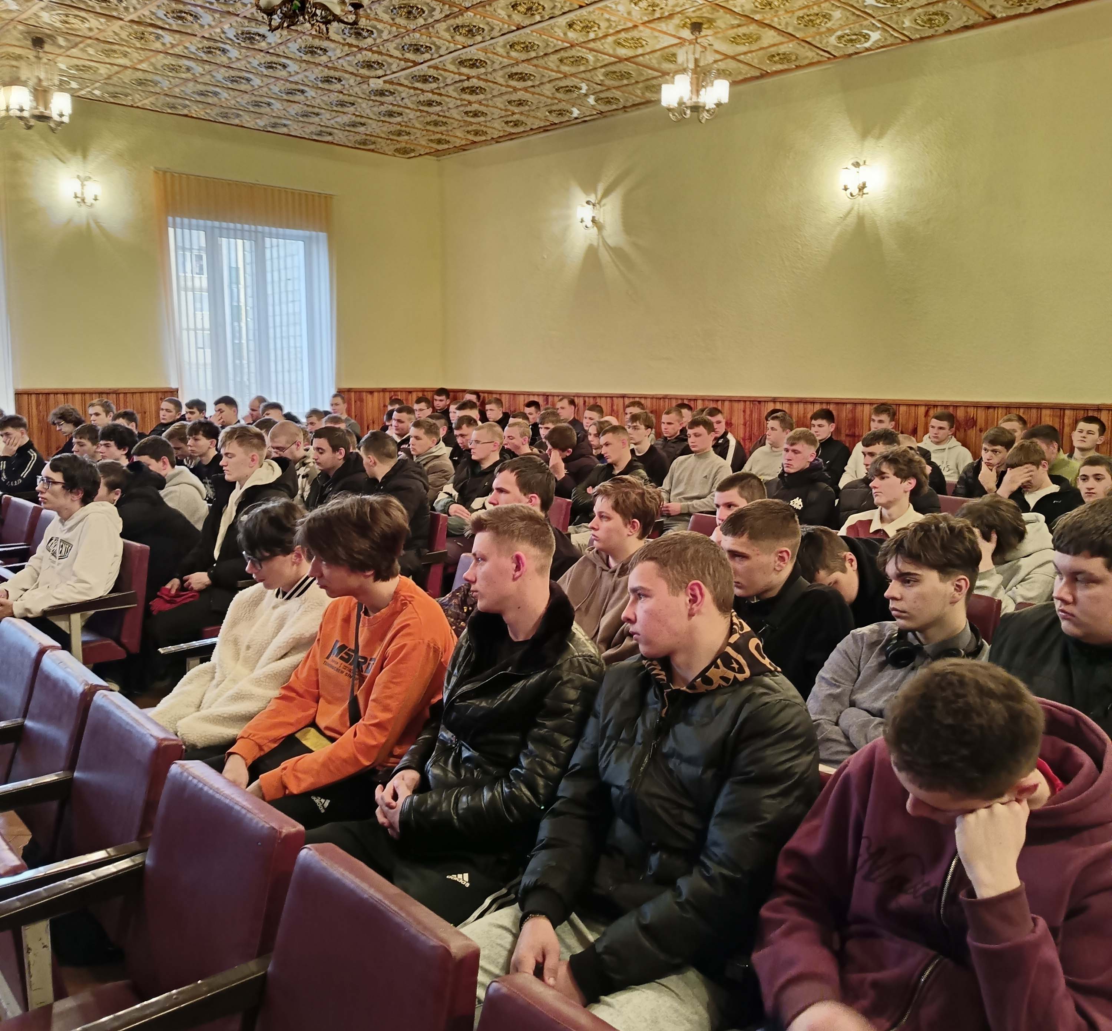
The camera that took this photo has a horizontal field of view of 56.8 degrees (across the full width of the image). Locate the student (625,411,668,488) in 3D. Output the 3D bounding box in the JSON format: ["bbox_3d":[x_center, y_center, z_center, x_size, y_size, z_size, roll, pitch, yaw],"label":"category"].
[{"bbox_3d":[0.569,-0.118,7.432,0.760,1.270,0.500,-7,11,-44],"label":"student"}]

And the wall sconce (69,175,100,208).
[{"bbox_3d":[-4.502,-3.091,9.817,0.310,0.320,0.200,-7,11,-43],"label":"wall sconce"}]

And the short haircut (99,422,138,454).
[{"bbox_3d":[-2.598,-0.464,6.100,0.220,0.190,0.180,-7,11,-44],"label":"short haircut"}]

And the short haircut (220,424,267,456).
[{"bbox_3d":[-1.403,-0.341,4.620,0.200,0.150,0.165,-4,9,-31],"label":"short haircut"}]

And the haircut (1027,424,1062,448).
[{"bbox_3d":[2.826,-0.459,5.950,0.195,0.145,0.165,-6,10,-36],"label":"haircut"}]

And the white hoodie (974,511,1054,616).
[{"bbox_3d":[1.749,0.259,3.800,0.500,0.580,0.500,-7,11,-43],"label":"white hoodie"}]

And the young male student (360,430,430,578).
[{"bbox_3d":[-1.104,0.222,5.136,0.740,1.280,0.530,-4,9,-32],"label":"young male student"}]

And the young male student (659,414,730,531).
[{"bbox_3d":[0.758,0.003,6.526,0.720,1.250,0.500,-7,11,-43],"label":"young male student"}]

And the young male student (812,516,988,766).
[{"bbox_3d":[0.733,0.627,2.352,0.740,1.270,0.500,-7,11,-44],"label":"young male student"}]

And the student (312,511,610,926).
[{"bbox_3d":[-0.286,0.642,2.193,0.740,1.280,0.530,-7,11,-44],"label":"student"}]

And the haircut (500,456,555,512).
[{"bbox_3d":[-0.098,-0.106,3.550,0.195,0.190,0.165,-4,9,-30],"label":"haircut"}]

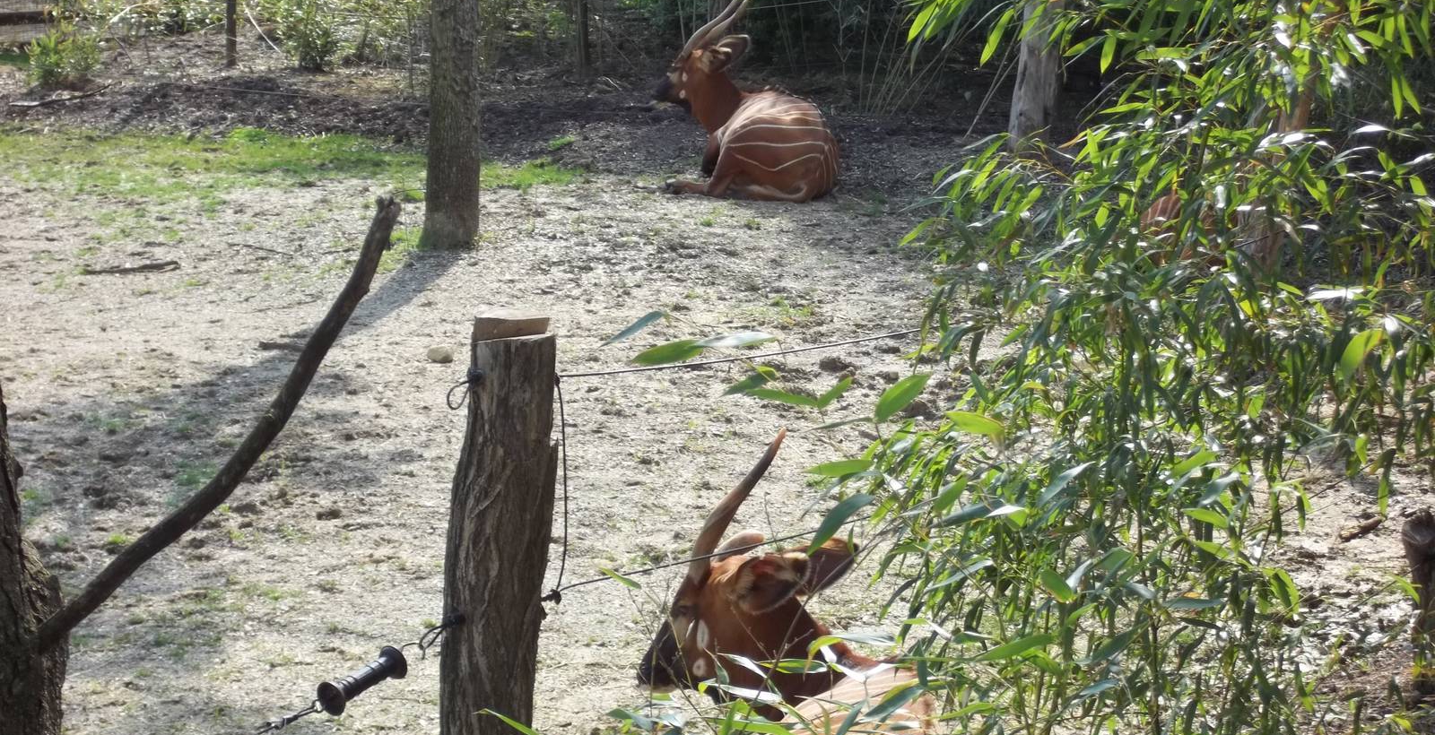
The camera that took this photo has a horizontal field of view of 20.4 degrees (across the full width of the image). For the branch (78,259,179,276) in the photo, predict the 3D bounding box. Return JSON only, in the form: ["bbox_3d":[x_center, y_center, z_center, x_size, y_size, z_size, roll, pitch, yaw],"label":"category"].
[{"bbox_3d":[-3.174,-0.542,21.500,0.570,0.055,0.090,-3,12,-20],"label":"branch"}]

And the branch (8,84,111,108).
[{"bbox_3d":[-4.651,-1.922,28.200,0.780,0.100,0.120,-4,12,-27],"label":"branch"}]

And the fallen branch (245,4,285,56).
[{"bbox_3d":[-3.396,-2.527,29.800,0.320,0.380,0.120,1,11,0],"label":"fallen branch"}]

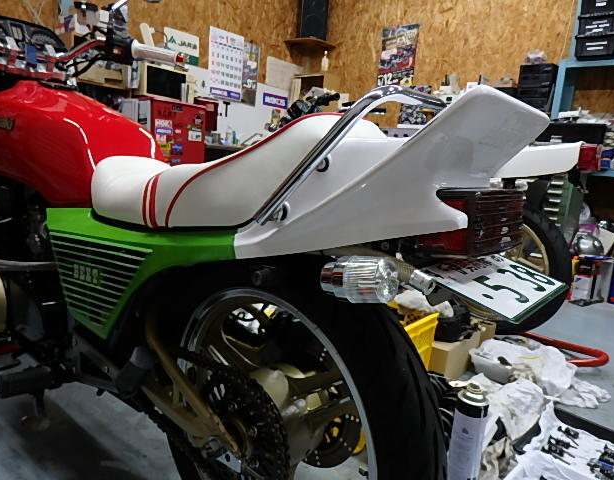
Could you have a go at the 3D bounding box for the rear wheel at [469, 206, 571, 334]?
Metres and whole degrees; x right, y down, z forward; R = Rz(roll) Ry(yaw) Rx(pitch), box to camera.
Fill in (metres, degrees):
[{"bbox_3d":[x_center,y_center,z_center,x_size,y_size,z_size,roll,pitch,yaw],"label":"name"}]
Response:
[{"bbox_3d":[0.897,0.126,2.205,0.650,0.650,0.120,12,12,38],"label":"rear wheel"}]

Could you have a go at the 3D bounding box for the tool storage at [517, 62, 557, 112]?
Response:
[{"bbox_3d":[1.818,-1.162,3.639,0.226,0.350,0.300,12,12,38],"label":"tool storage"}]

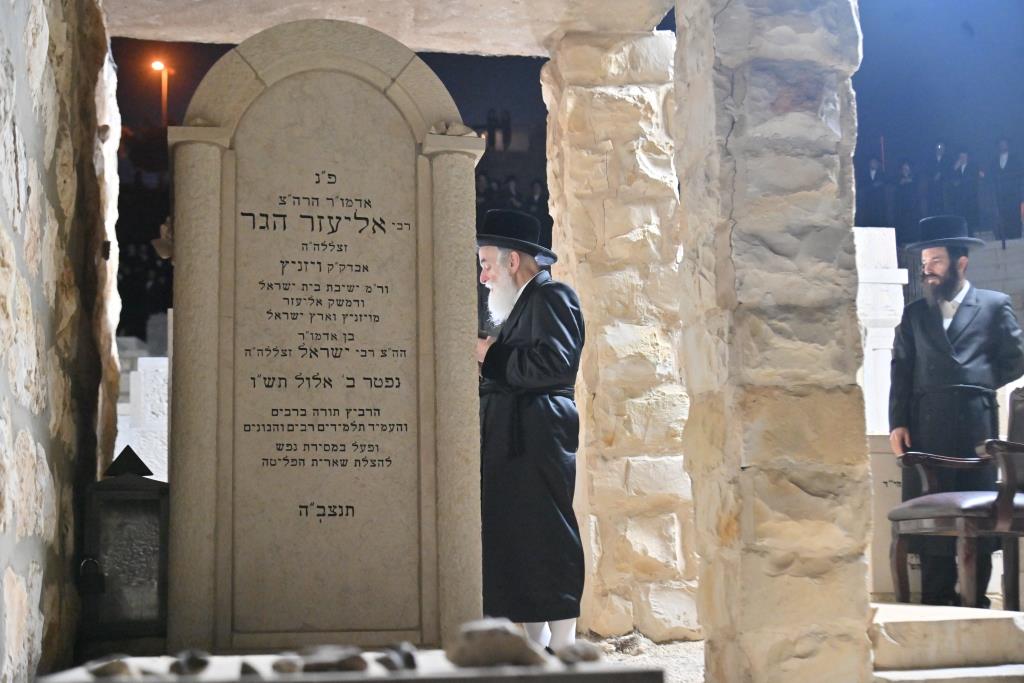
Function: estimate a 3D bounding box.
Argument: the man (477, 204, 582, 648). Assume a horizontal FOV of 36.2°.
[{"bbox_3d":[0.027,0.332,5.900,0.480,1.703,0.520,1,-10,-11],"label":"man"}]

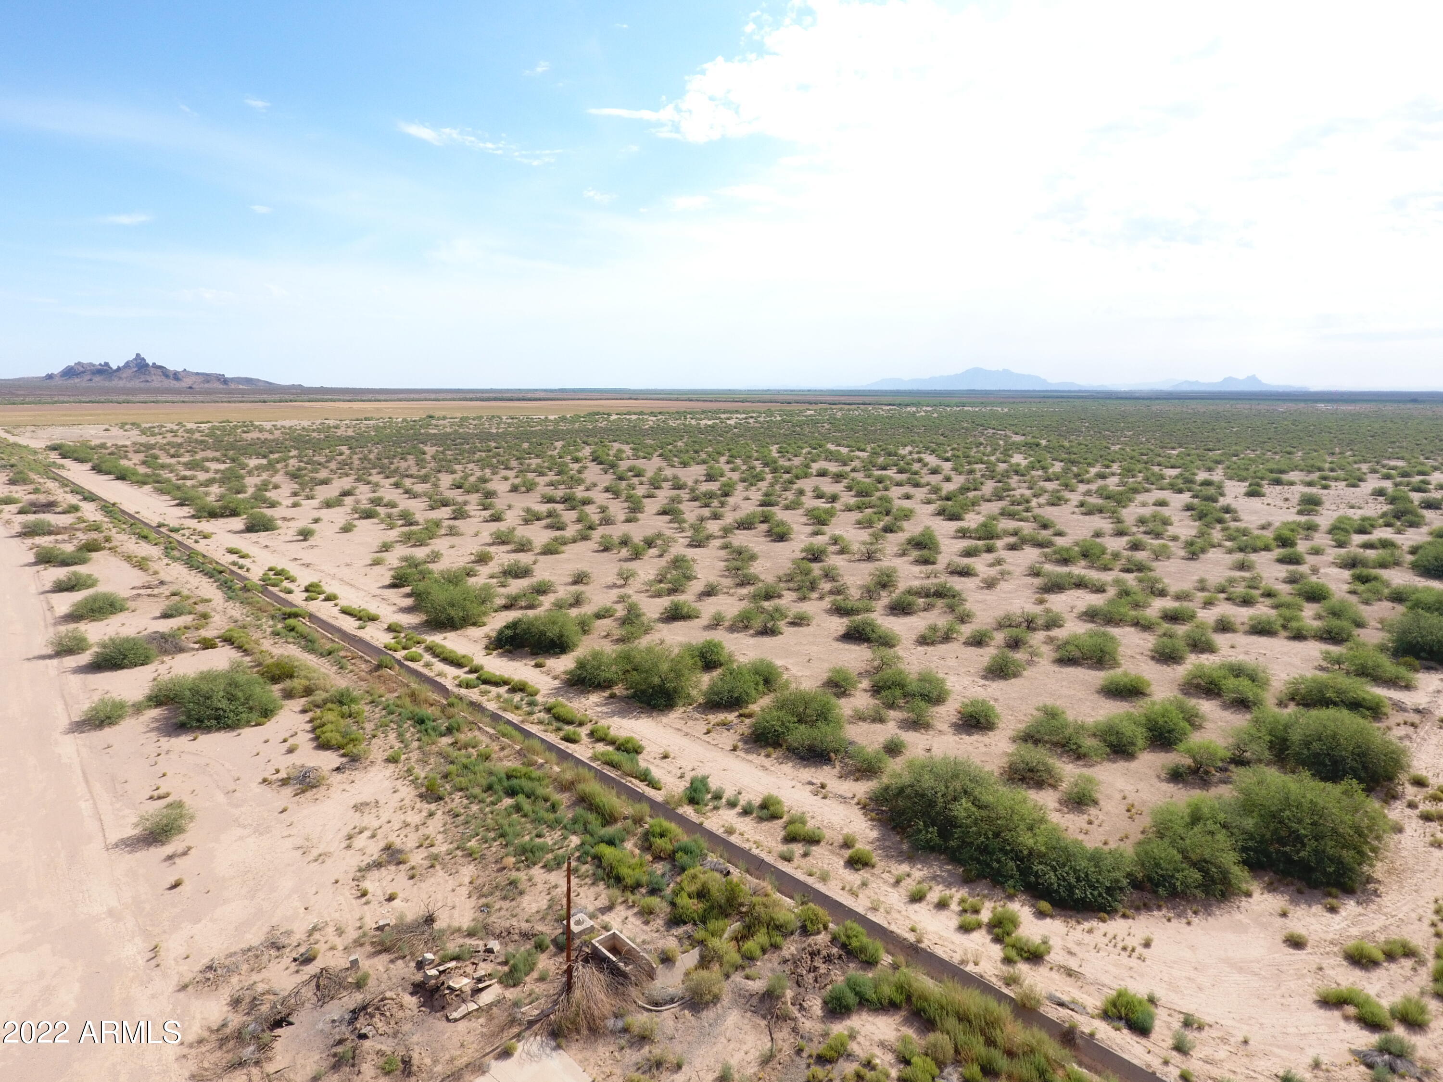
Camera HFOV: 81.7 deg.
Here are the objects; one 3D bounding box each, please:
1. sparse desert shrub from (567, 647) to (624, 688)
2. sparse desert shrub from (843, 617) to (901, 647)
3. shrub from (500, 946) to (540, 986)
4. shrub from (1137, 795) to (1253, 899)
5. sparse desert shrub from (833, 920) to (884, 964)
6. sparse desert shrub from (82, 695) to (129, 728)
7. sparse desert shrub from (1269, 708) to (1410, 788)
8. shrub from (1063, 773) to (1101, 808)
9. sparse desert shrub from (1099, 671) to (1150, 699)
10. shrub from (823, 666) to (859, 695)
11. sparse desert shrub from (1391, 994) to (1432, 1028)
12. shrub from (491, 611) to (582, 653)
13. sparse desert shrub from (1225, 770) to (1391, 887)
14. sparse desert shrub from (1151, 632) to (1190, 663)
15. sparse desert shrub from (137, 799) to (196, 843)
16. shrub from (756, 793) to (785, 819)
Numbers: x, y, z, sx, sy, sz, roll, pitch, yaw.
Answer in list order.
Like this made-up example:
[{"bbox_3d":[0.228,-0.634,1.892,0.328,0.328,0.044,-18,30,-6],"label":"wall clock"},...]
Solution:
[{"bbox_3d":[-6.983,6.869,46.134,3.149,2.009,2.677,-2,10,-9],"label":"sparse desert shrub"},{"bbox_3d":[11.021,6.572,61.659,4.541,1.937,2.725,7,13,34],"label":"sparse desert shrub"},{"bbox_3d":[-5.614,11.794,23.171,0.756,0.510,1.511,5,11,24],"label":"shrub"},{"bbox_3d":[15.483,9.862,27.455,3.336,2.848,3.002,6,12,31],"label":"shrub"},{"bbox_3d":[3.942,11.523,24.078,0.912,0.749,1.823,-8,13,-38],"label":"sparse desert shrub"},{"bbox_3d":[-29.903,8.182,40.466,1.855,1.376,1.577,-8,13,-37],"label":"sparse desert shrub"},{"bbox_3d":[30.269,9.893,40.981,5.589,2.953,4.918,8,13,37],"label":"sparse desert shrub"},{"bbox_3d":[16.371,11.230,37.884,1.601,1.361,1.409,5,11,25],"label":"shrub"},{"bbox_3d":[21.627,7.612,44.628,2.507,1.172,1.880,5,11,27],"label":"sparse desert shrub"},{"bbox_3d":[7.424,8.551,51.788,2.290,1.577,2.015,2,10,8],"label":"shrub"},{"bbox_3d":[17.784,12.079,21.505,0.810,0.615,0.729,10,14,42],"label":"sparse desert shrub"},{"bbox_3d":[-11.539,5.572,52.150,5.585,2.402,3.351,-2,11,-13],"label":"shrub"},{"bbox_3d":[19.805,9.455,28.250,4.544,3.380,3.862,8,13,37],"label":"sparse desert shrub"},{"bbox_3d":[27.020,6.332,50.138,2.033,1.743,1.728,6,12,29],"label":"sparse desert shrub"},{"bbox_3d":[-23.284,11.627,34.898,2.125,1.436,1.870,-7,13,-35],"label":"sparse desert shrub"},{"bbox_3d":[1.871,10.071,31.804,1.117,0.846,1.061,1,10,4],"label":"shrub"}]

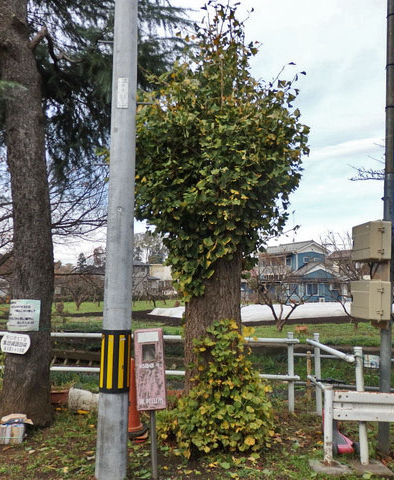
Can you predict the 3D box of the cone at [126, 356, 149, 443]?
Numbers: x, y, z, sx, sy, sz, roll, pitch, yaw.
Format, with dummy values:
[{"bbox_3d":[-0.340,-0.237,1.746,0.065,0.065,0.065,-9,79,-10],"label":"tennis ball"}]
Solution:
[{"bbox_3d":[-0.605,1.430,4.200,0.370,0.740,0.370,1,-6,3],"label":"cone"}]

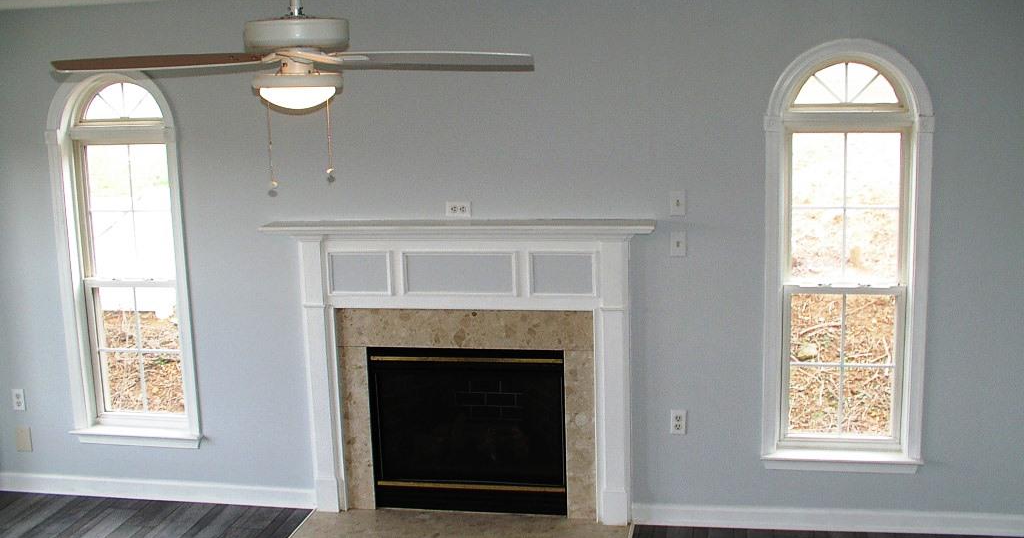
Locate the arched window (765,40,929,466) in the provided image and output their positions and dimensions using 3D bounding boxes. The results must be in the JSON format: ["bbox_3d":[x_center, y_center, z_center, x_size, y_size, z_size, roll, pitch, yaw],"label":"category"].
[{"bbox_3d":[1.425,-0.032,4.793,0.690,1.857,0.100,0,10,10],"label":"arched window"}]

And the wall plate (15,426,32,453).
[{"bbox_3d":[-2.450,0.854,5.636,0.087,0.137,0.010,0,10,10],"label":"wall plate"}]

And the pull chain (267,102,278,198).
[{"bbox_3d":[-0.722,-0.365,3.380,0.025,0.265,0.025,-2,10,-1],"label":"pull chain"}]

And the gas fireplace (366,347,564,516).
[{"bbox_3d":[-0.177,0.725,5.352,0.918,0.782,0.350,0,10,10],"label":"gas fireplace"}]

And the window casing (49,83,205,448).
[{"bbox_3d":[-1.868,-0.020,5.382,0.690,1.805,0.100,0,10,10],"label":"window casing"}]

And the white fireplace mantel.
[{"bbox_3d":[-0.234,0.488,5.083,1.755,1.398,0.190,0,10,10],"label":"white fireplace mantel"}]

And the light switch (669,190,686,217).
[{"bbox_3d":[0.721,-0.283,4.869,0.069,0.114,0.010,0,10,10],"label":"light switch"}]

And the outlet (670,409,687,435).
[{"bbox_3d":[0.747,0.689,5.036,0.069,0.114,0.010,0,10,10],"label":"outlet"}]

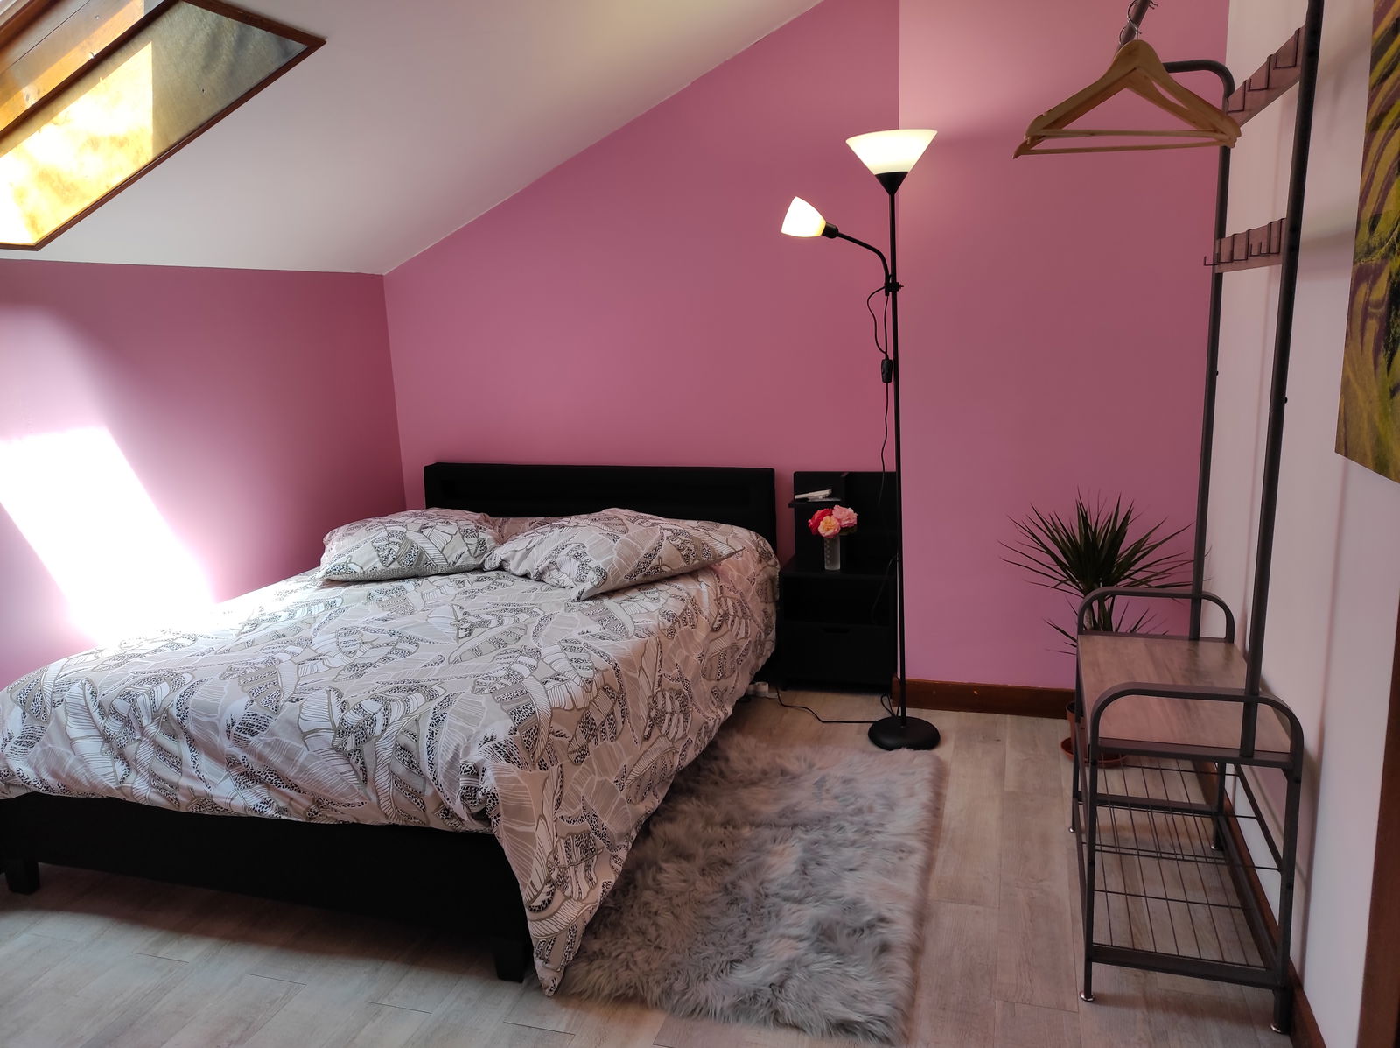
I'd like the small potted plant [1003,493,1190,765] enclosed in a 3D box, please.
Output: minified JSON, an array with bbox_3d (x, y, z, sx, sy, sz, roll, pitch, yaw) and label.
[{"bbox_3d":[1.161,0.303,2.950,0.522,0.786,0.488,1,13,18],"label":"small potted plant"}]

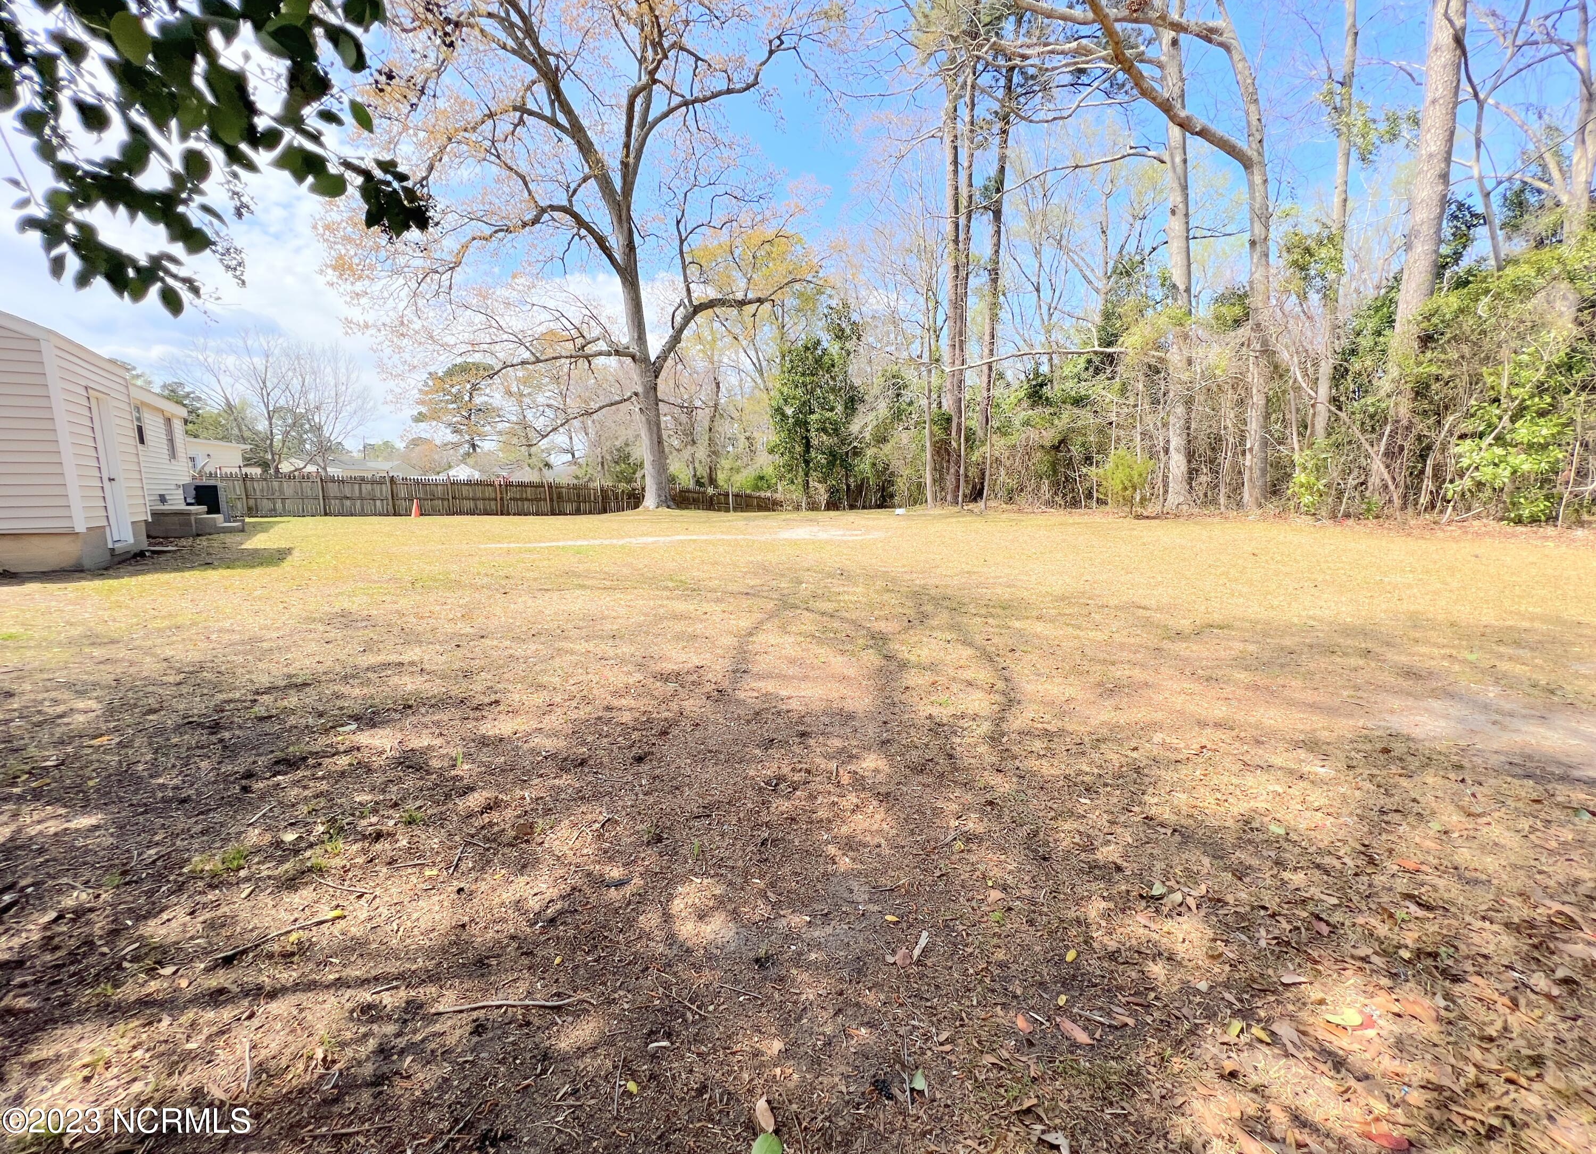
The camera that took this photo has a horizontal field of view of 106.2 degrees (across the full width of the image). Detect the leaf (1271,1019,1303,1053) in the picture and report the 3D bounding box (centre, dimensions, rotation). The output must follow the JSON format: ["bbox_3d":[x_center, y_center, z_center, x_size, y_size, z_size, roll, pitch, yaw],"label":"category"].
[{"bbox_3d":[1.003,0.942,1.233,0.048,0.020,0.090,3,9,23],"label":"leaf"}]

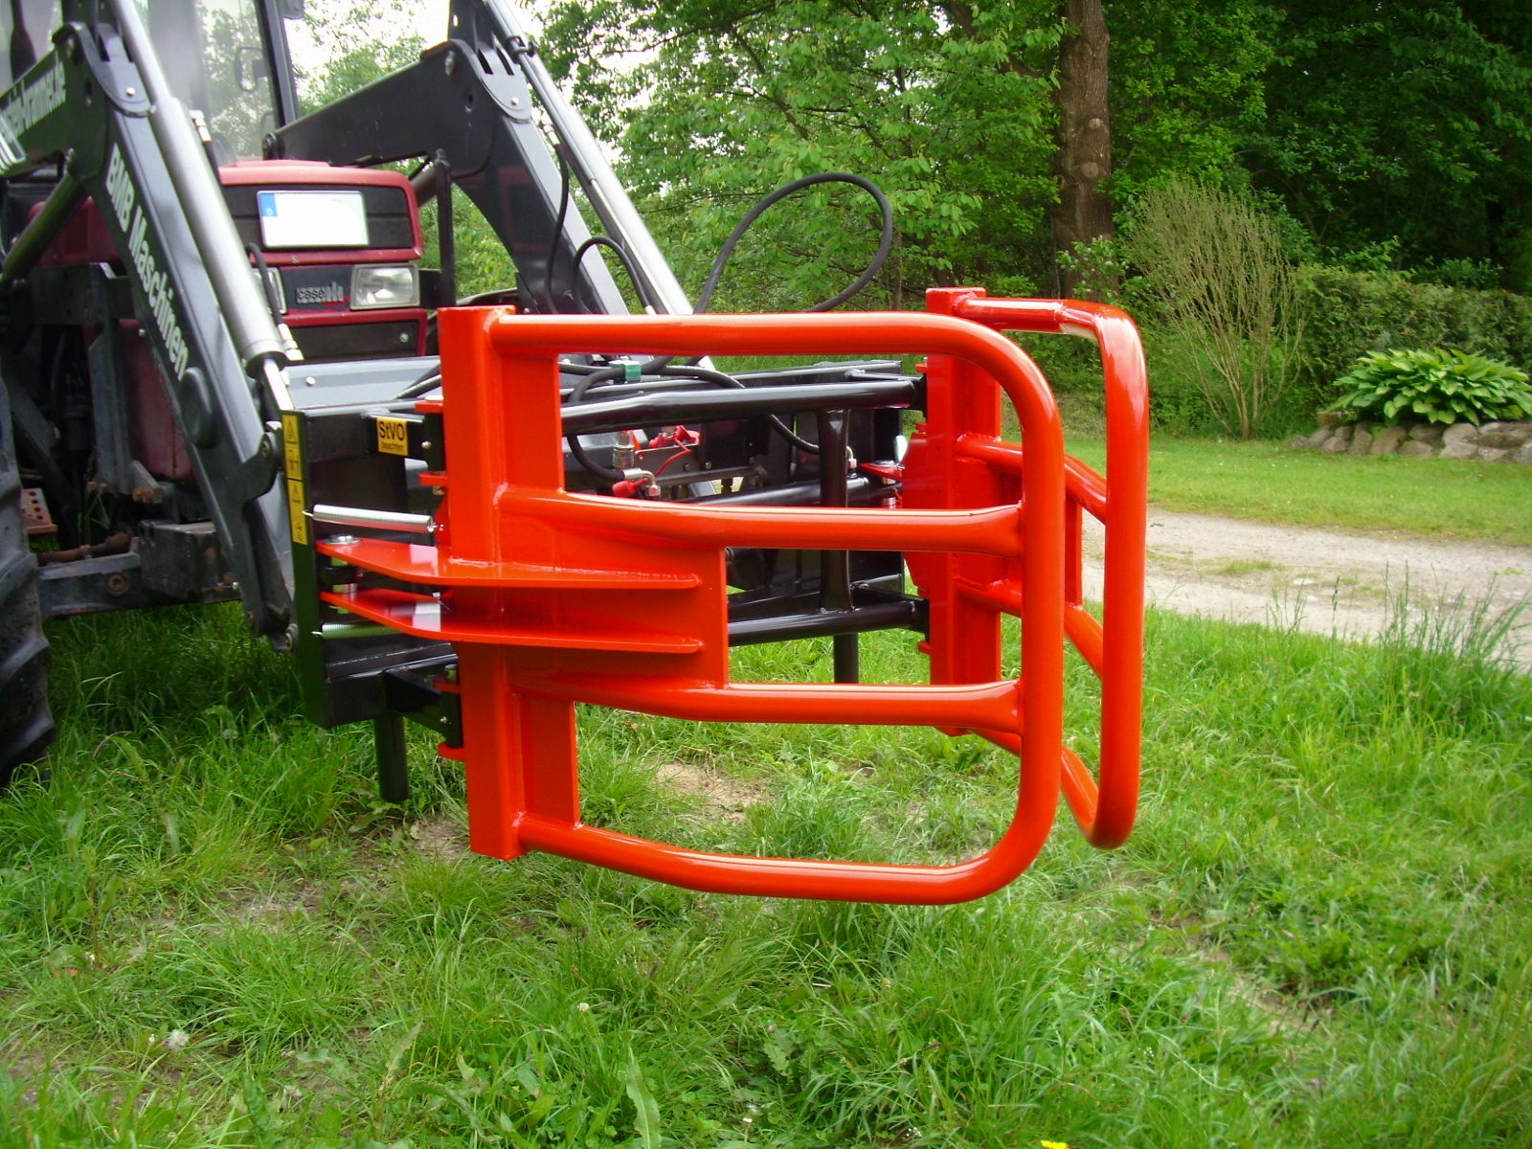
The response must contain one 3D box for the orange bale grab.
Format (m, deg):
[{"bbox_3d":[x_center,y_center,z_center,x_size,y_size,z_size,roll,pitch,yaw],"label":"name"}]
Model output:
[{"bbox_3d":[0.099,-0.014,2.677,1.329,0.860,1.081,-10,14,-38],"label":"orange bale grab"}]

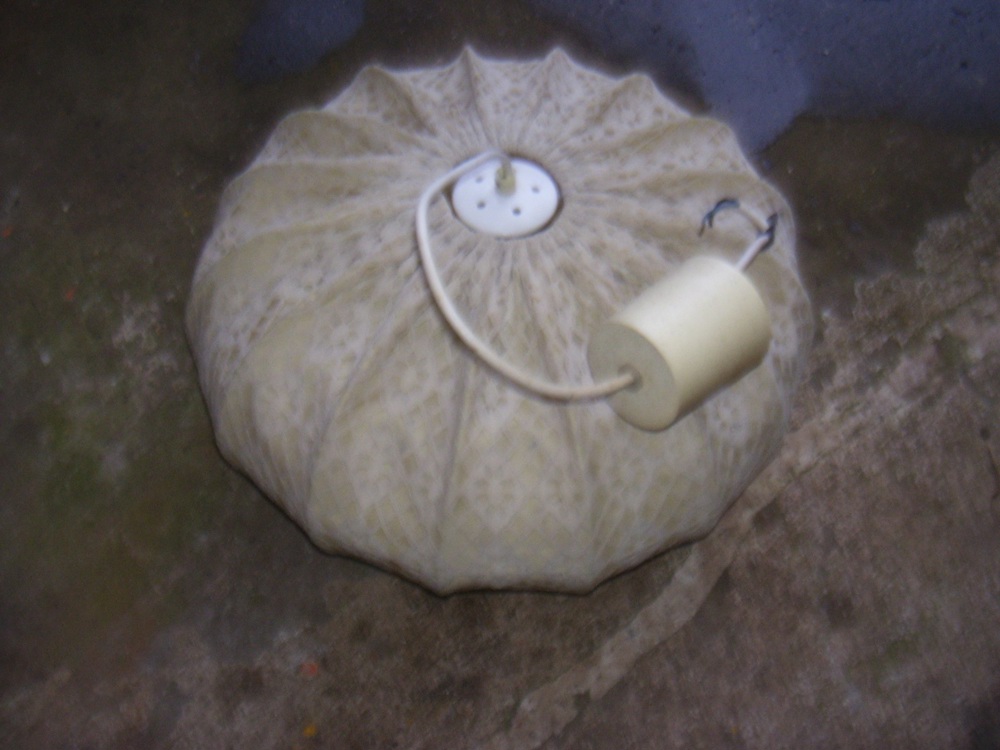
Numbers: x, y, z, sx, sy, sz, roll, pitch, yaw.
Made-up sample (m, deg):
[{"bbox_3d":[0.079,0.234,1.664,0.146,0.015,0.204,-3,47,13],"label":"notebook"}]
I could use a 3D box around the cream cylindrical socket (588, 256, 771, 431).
[{"bbox_3d":[0.098,-0.017,0.583,0.076,0.067,0.067,-33,63,-27],"label":"cream cylindrical socket"}]

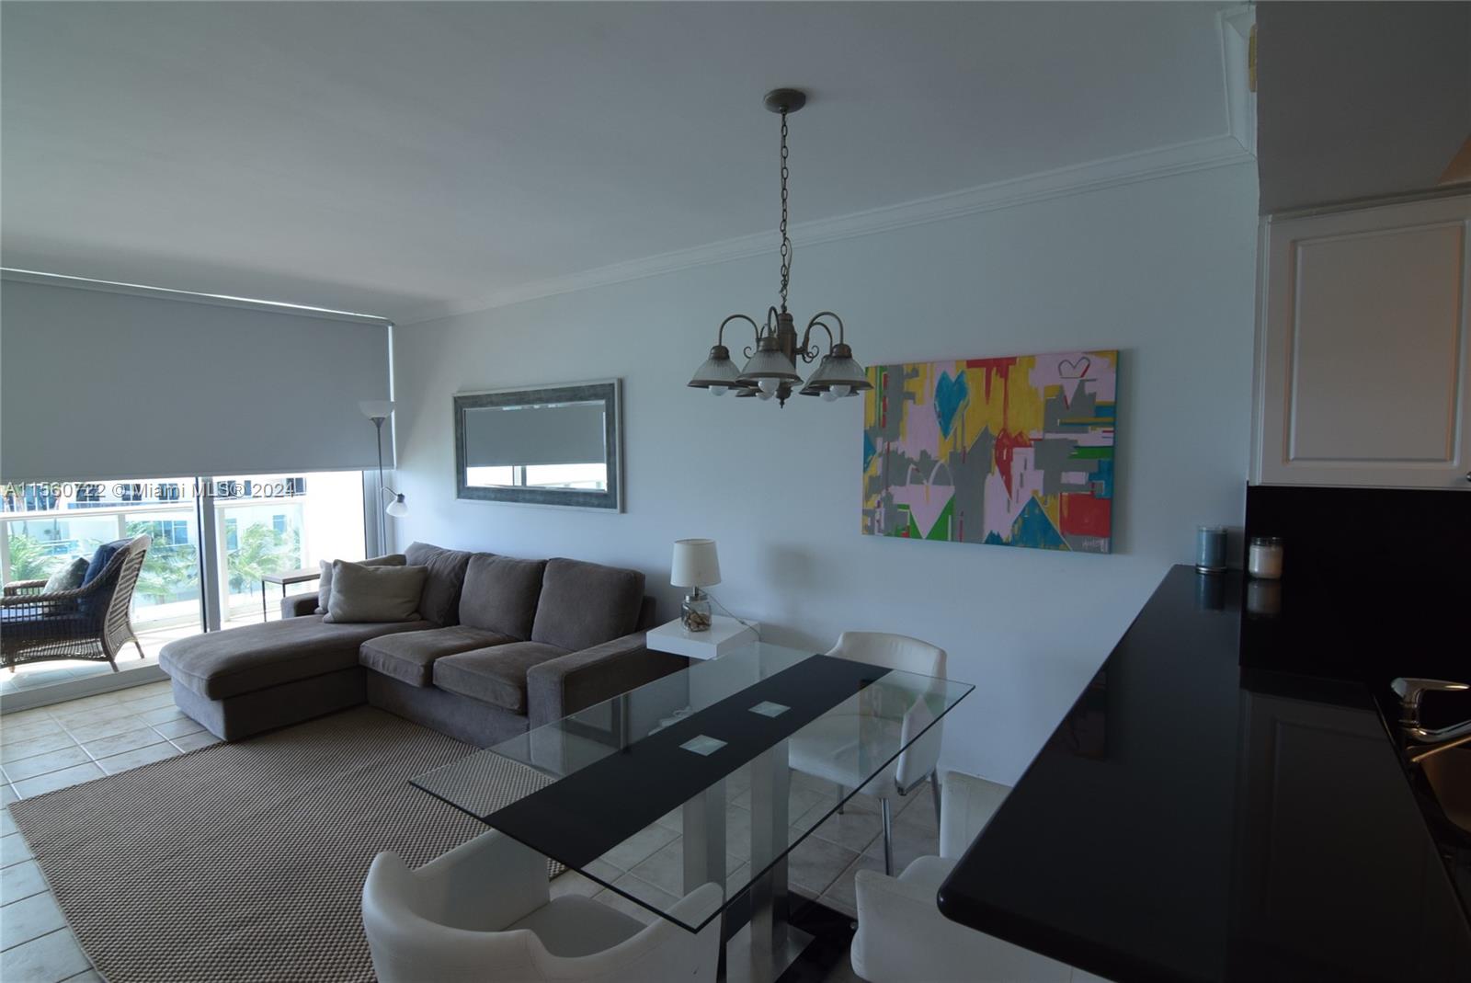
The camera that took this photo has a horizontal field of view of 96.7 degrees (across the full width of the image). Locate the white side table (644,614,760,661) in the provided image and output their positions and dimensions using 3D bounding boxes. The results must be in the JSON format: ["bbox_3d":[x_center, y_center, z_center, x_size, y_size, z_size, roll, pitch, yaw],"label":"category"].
[{"bbox_3d":[-0.164,0.999,3.397,0.420,0.595,0.455,3,4,36],"label":"white side table"}]

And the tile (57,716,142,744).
[{"bbox_3d":[-3.362,1.279,3.509,0.287,0.010,0.287,3,5,36],"label":"tile"}]

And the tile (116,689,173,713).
[{"bbox_3d":[-3.489,1.270,3.943,0.310,0.015,0.295,3,4,36],"label":"tile"}]

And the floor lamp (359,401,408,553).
[{"bbox_3d":[-2.691,0.245,5.082,0.375,1.893,0.270,3,4,36],"label":"floor lamp"}]

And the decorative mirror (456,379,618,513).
[{"bbox_3d":[-1.404,-0.307,4.490,1.767,0.809,0.040,3,4,36],"label":"decorative mirror"}]

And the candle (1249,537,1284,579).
[{"bbox_3d":[1.745,0.222,2.151,0.088,0.122,0.088,3,4,36],"label":"candle"}]

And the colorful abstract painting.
[{"bbox_3d":[1.024,-0.166,2.775,1.015,0.776,0.040,3,5,36],"label":"colorful abstract painting"}]

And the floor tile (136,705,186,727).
[{"bbox_3d":[-3.203,1.265,3.734,0.287,0.010,0.287,3,5,36],"label":"floor tile"}]

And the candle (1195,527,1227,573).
[{"bbox_3d":[1.629,0.202,2.230,0.084,0.152,0.084,3,4,36],"label":"candle"}]

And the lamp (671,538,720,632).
[{"bbox_3d":[-0.205,0.490,3.444,0.258,0.455,0.258,0,4,0],"label":"lamp"}]

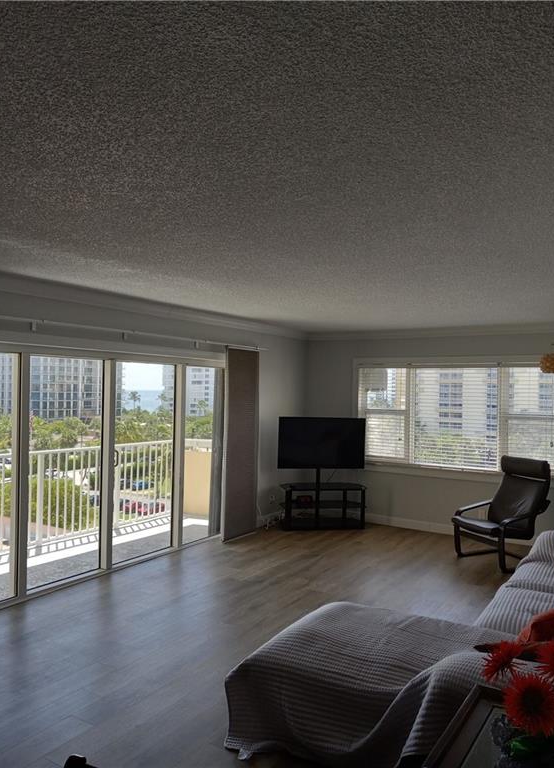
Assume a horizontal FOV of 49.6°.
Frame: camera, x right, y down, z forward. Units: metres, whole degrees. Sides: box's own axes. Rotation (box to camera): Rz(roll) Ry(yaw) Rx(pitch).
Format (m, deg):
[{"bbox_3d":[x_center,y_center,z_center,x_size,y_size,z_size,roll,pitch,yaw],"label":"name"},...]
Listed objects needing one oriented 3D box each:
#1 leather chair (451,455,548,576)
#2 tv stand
[{"bbox_3d":[2.307,1.285,6.075,0.790,1.010,0.660,1,-1,-27],"label":"leather chair"},{"bbox_3d":[0.554,1.515,7.527,1.060,0.530,0.500,1,-1,-9],"label":"tv stand"}]

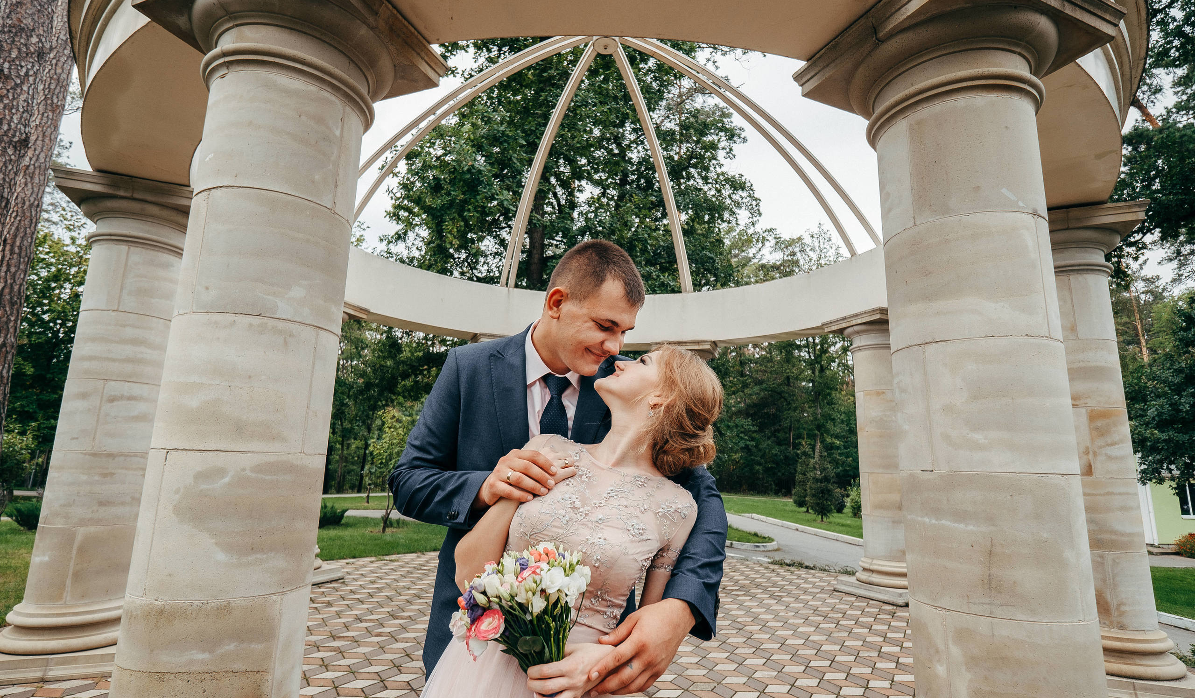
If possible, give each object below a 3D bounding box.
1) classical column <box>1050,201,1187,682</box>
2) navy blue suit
[{"bbox_3d":[3.433,0.664,4.037,0.909,3.165,0.909,-3,-12,21],"label":"classical column"},{"bbox_3d":[-0.085,0.733,1.000,0.610,1.520,0.440,3,-11,-7],"label":"navy blue suit"}]

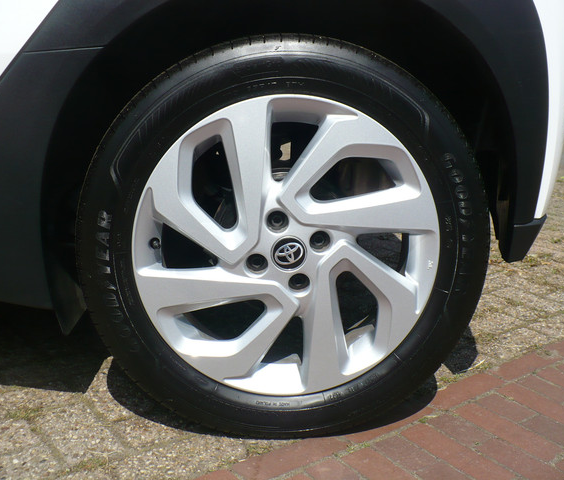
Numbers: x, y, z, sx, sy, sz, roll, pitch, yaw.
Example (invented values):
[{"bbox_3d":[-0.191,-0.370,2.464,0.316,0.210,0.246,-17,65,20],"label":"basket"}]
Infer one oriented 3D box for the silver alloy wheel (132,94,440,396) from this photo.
[{"bbox_3d":[0.004,0.004,1.107,0.470,0.470,0.160,1,12,-5],"label":"silver alloy wheel"}]

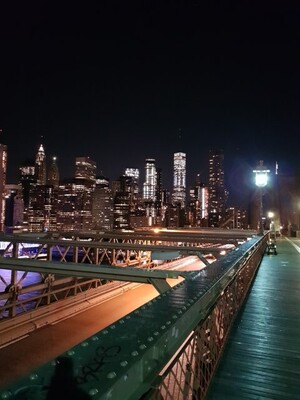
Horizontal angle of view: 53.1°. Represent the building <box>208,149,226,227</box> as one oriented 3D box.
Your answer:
[{"bbox_3d":[205.750,-27.370,906.610,46.000,254.000,40.000,-1,-5,18],"label":"building"}]

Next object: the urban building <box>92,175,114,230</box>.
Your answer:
[{"bbox_3d":[-110.020,18.190,701.990,36.000,138.000,40.000,-1,-5,20],"label":"urban building"}]

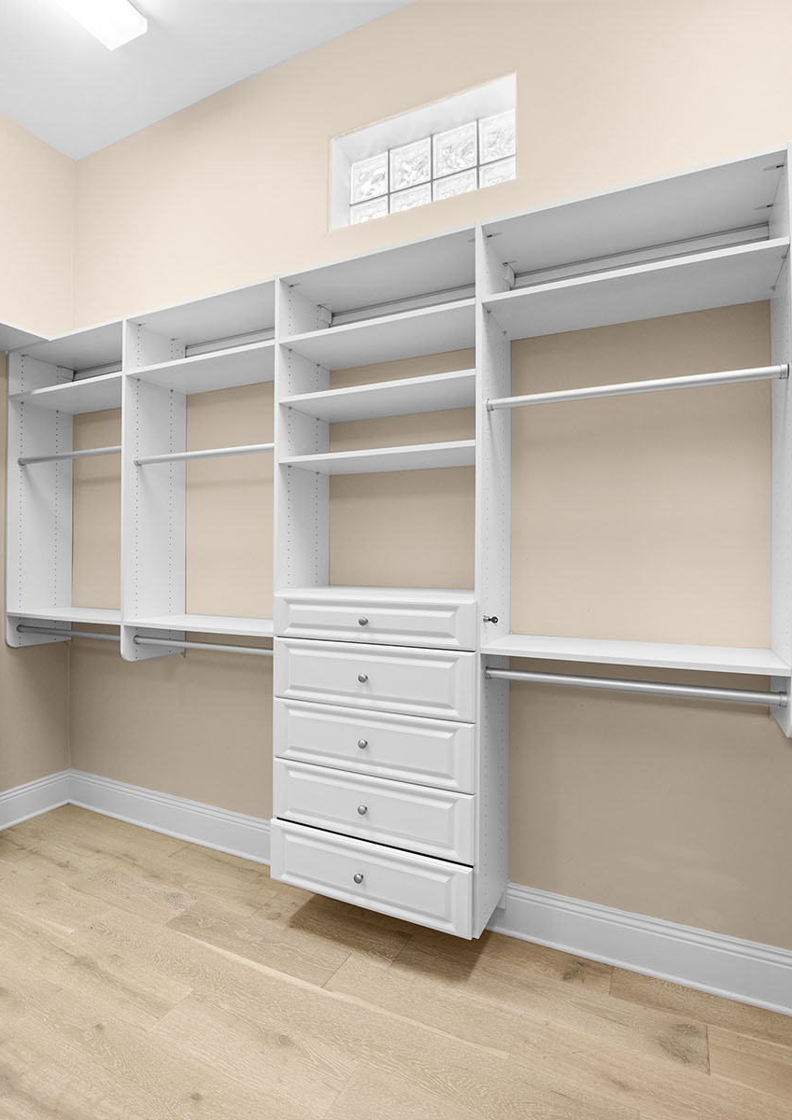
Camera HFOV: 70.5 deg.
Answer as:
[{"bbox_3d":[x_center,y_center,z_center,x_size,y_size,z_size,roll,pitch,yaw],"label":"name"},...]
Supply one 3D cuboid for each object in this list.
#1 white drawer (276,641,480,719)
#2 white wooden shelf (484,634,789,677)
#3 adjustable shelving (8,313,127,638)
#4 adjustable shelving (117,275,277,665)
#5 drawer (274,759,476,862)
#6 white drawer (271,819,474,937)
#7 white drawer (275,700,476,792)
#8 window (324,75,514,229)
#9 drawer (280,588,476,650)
[{"bbox_3d":[-0.031,0.404,2.060,0.771,0.216,0.320,0,0,25],"label":"white drawer"},{"bbox_3d":[0.709,0.289,1.749,0.807,0.022,0.345,0,0,25],"label":"white wooden shelf"},{"bbox_3d":[-1.495,-0.311,2.785,0.856,1.465,0.347,0,0,25],"label":"adjustable shelving"},{"bbox_3d":[-0.742,-0.309,2.432,0.847,1.476,0.347,0,0,25],"label":"adjustable shelving"},{"bbox_3d":[-0.031,0.846,2.060,0.771,0.217,0.320,0,0,25],"label":"drawer"},{"bbox_3d":[-0.041,1.062,2.038,0.771,0.214,0.320,0,0,25],"label":"white drawer"},{"bbox_3d":[-0.031,0.625,2.060,0.771,0.217,0.320,0,0,25],"label":"white drawer"},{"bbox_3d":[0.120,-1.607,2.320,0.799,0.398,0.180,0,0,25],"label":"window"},{"bbox_3d":[-0.031,0.208,2.060,0.771,0.163,0.320,0,0,25],"label":"drawer"}]

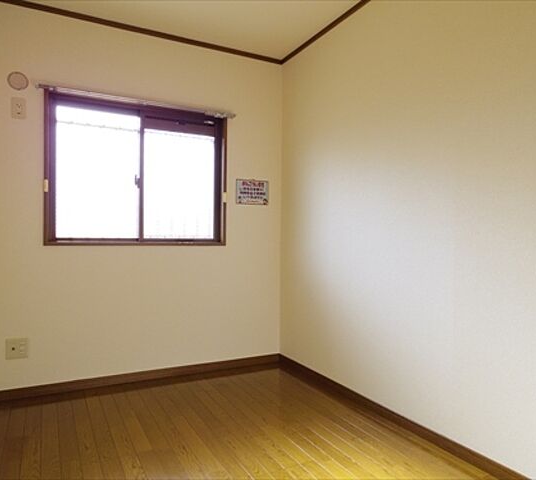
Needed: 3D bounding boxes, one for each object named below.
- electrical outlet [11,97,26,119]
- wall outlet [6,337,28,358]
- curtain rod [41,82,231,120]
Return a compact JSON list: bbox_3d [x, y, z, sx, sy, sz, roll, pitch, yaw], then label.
[{"bbox_3d":[-1.448,-0.765,2.478,0.072,0.120,0.010,0,0,-28],"label":"electrical outlet"},{"bbox_3d":[-1.465,0.636,2.486,0.115,0.120,0.010,0,0,-28],"label":"wall outlet"},{"bbox_3d":[-0.796,-0.902,2.791,1.276,0.030,0.060,0,0,-28],"label":"curtain rod"}]

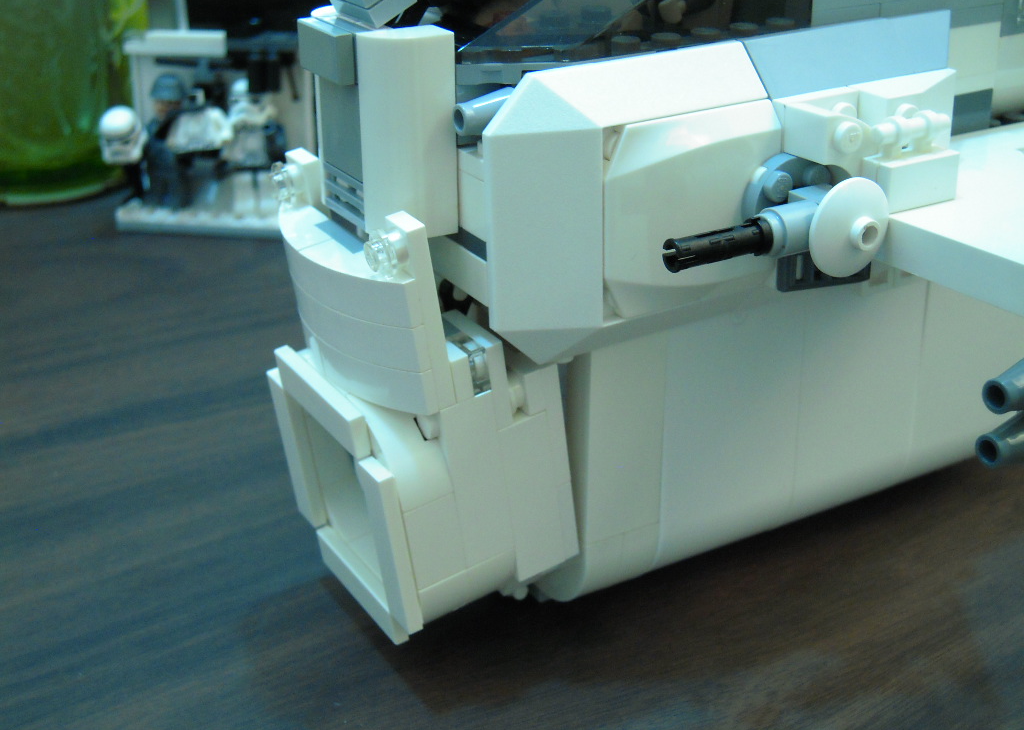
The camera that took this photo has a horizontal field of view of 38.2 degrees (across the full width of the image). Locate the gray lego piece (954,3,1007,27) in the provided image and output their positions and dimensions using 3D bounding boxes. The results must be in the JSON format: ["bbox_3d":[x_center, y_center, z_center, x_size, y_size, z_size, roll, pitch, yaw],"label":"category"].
[{"bbox_3d":[0.084,-0.066,0.279,0.016,0.003,0.008,-14,28,-27],"label":"gray lego piece"}]

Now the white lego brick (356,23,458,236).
[{"bbox_3d":[-0.016,-0.036,0.231,0.013,0.032,0.008,-14,28,-27],"label":"white lego brick"}]

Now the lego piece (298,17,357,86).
[{"bbox_3d":[-0.029,-0.049,0.232,0.003,0.008,0.016,-14,28,-27],"label":"lego piece"}]

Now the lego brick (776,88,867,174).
[{"bbox_3d":[0.051,-0.038,0.239,0.015,0.009,0.013,-14,28,-27],"label":"lego brick"}]

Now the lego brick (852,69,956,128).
[{"bbox_3d":[0.068,-0.043,0.249,0.023,0.008,0.010,-14,28,-27],"label":"lego brick"}]

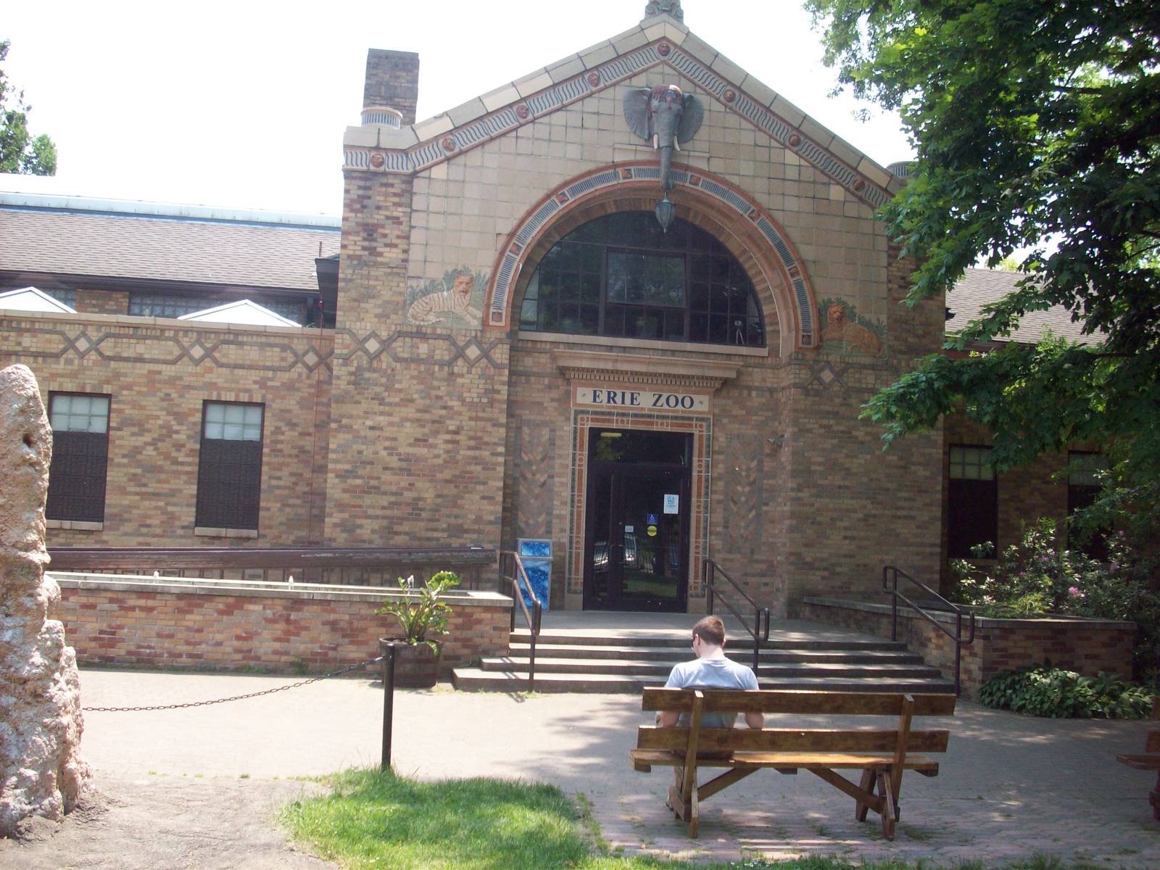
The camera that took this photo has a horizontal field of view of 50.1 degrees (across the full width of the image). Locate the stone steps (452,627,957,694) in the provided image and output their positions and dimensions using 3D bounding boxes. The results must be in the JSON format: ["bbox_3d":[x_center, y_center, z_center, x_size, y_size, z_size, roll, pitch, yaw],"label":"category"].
[{"bbox_3d":[1.327,2.489,13.424,5.300,0.480,1.320,3,-5,-10],"label":"stone steps"}]

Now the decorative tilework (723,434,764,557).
[{"bbox_3d":[2.447,0.899,18.587,0.638,1.828,0.070,3,-5,-10],"label":"decorative tilework"}]

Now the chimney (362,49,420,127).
[{"bbox_3d":[-3.444,-6.056,22.600,0.930,1.600,0.850,3,-5,-10],"label":"chimney"}]

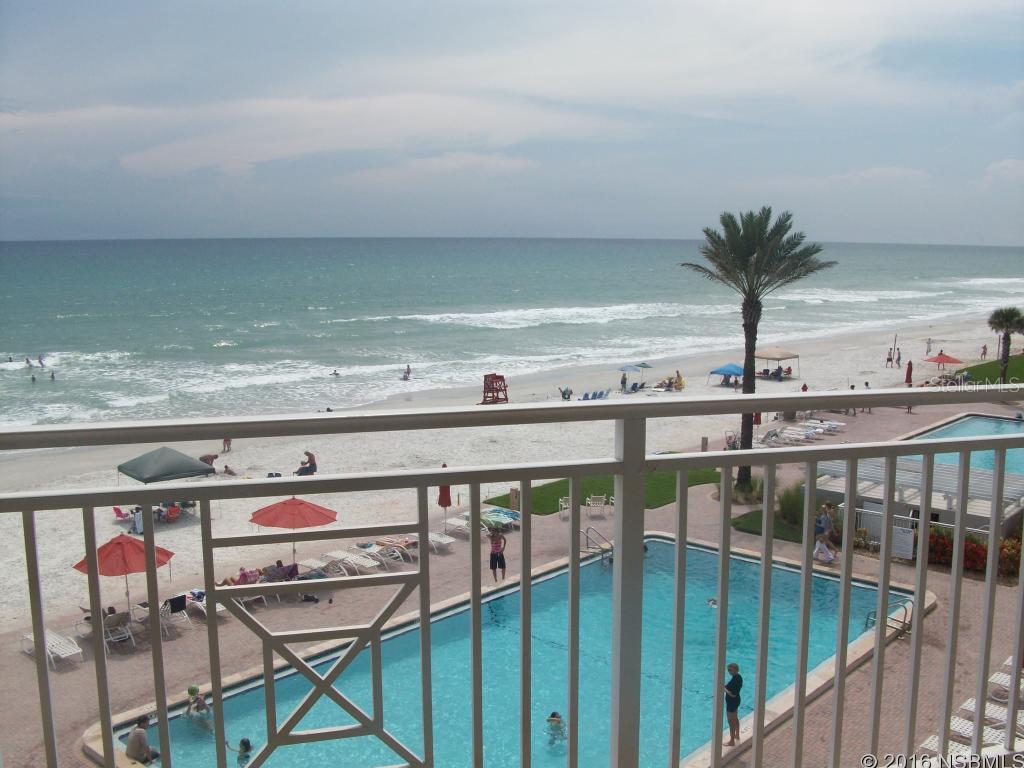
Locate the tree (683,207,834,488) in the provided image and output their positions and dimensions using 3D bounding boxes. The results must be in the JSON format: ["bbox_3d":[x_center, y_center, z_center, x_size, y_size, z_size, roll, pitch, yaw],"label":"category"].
[{"bbox_3d":[10.069,-1.345,41.170,6.300,11.580,6.300,0,8,0],"label":"tree"}]

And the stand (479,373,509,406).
[{"bbox_3d":[-1.248,0.305,76.258,1.450,2.150,1.400,7,11,40],"label":"stand"}]

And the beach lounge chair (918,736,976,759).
[{"bbox_3d":[9.035,7.376,19.552,1.900,0.500,0.660,7,11,38],"label":"beach lounge chair"}]

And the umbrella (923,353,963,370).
[{"bbox_3d":[29.769,-0.839,69.197,2.700,2.500,2.700,8,12,44],"label":"umbrella"}]

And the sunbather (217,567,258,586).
[{"bbox_3d":[-7.857,5.524,28.711,1.400,0.680,0.550,8,11,42],"label":"sunbather"}]

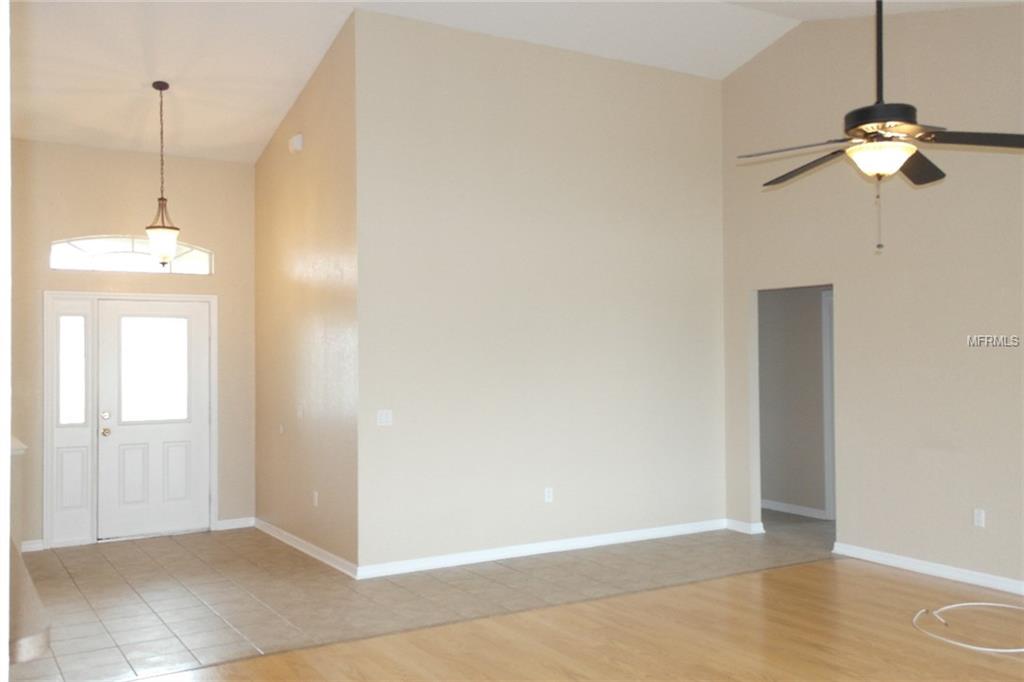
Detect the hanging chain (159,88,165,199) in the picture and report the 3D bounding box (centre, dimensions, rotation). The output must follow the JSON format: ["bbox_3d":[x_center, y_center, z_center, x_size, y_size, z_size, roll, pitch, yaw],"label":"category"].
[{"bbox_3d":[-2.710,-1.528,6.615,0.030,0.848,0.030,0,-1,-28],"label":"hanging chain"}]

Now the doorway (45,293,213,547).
[{"bbox_3d":[-3.294,0.662,7.434,1.376,2.130,0.130,0,-1,-28],"label":"doorway"}]

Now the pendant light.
[{"bbox_3d":[-2.708,-1.296,6.612,0.262,1.430,0.262,0,-1,-28],"label":"pendant light"}]

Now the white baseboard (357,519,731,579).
[{"bbox_3d":[0.421,1.648,6.867,3.443,0.090,0.018,0,-1,-28],"label":"white baseboard"}]

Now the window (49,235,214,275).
[{"bbox_3d":[-3.299,-0.755,7.468,1.311,0.318,0.100,0,-1,-28],"label":"window"}]

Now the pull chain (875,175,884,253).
[{"bbox_3d":[1.544,-0.533,3.580,0.030,0.315,0.030,0,-1,-28],"label":"pull chain"}]

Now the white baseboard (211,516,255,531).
[{"bbox_3d":[-2.514,1.681,7.780,0.335,0.090,0.018,0,-1,-28],"label":"white baseboard"}]

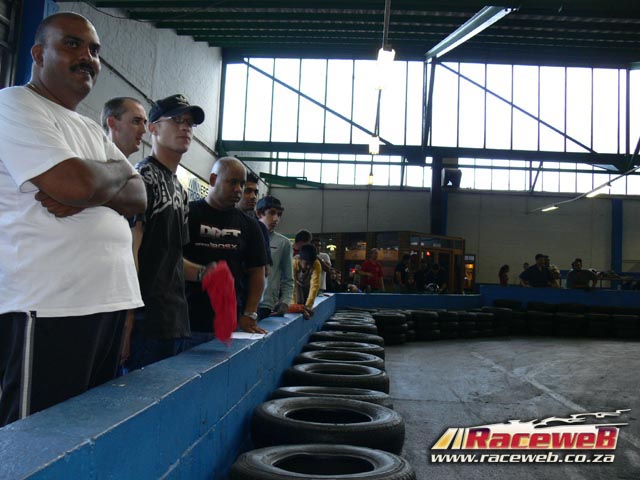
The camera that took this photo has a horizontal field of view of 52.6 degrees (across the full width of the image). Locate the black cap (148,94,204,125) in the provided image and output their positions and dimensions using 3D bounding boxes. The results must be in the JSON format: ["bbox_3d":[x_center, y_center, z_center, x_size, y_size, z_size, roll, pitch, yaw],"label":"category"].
[{"bbox_3d":[-0.605,-0.551,2.730,0.250,0.130,0.170,0,-3,29],"label":"black cap"}]

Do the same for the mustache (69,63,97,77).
[{"bbox_3d":[-0.620,-0.449,1.700,0.030,0.028,0.075,0,-4,37],"label":"mustache"}]

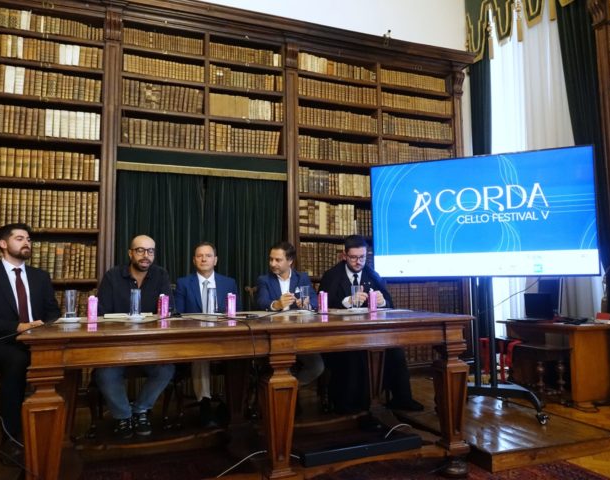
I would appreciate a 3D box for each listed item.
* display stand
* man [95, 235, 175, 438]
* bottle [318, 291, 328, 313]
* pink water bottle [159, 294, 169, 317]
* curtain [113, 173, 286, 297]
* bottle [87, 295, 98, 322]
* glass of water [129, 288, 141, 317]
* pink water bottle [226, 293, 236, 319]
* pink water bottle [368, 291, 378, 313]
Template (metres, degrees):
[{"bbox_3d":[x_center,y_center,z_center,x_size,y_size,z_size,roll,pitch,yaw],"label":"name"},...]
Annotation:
[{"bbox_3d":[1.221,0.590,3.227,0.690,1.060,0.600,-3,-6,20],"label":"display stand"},{"bbox_3d":[-1.137,0.609,3.220,0.550,1.300,0.820,1,-6,-20],"label":"man"},{"bbox_3d":[0.099,0.338,2.630,0.047,0.121,0.046,1,-6,-20],"label":"bottle"},{"bbox_3d":[-0.711,0.329,2.430,0.047,0.121,0.046,3,-6,-33],"label":"pink water bottle"},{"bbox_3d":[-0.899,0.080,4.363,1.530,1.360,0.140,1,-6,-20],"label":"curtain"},{"bbox_3d":[-0.943,0.304,2.130,0.047,0.121,0.046,2,-6,-25],"label":"bottle"},{"bbox_3d":[-0.883,0.326,2.500,0.064,0.135,0.064,1,-6,-20],"label":"glass of water"},{"bbox_3d":[-0.361,0.317,2.340,0.047,0.121,0.046,1,-6,-18],"label":"pink water bottle"},{"bbox_3d":[0.370,0.332,2.610,0.047,0.121,0.046,0,-5,-12],"label":"pink water bottle"}]

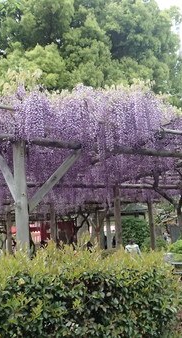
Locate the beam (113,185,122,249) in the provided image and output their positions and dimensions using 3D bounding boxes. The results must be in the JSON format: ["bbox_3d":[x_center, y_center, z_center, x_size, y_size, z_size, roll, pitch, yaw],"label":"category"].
[{"bbox_3d":[0.501,1.377,7.229,0.115,2.470,0.115,2,-9,-33],"label":"beam"}]

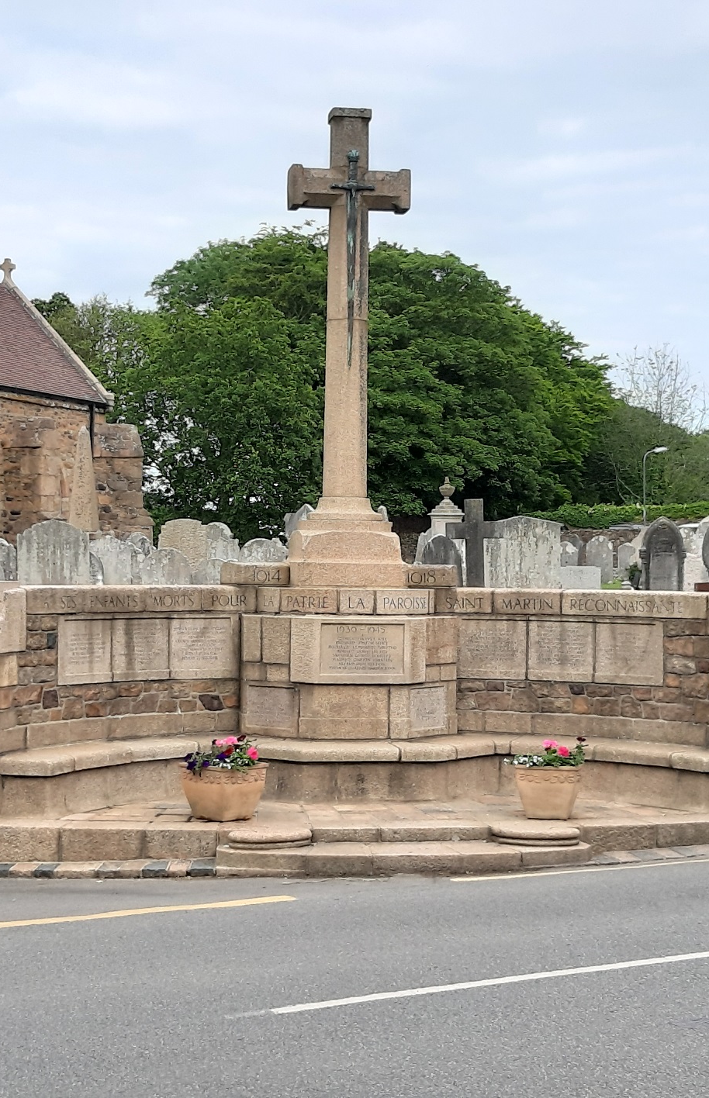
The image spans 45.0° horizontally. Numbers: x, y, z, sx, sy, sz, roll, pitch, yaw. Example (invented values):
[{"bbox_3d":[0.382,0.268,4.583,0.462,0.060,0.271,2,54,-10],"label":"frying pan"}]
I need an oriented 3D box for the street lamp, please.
[{"bbox_3d":[10.898,-1.161,31.000,0.960,5.200,0.280,1,-1,0],"label":"street lamp"}]

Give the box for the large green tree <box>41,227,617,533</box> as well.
[{"bbox_3d":[-0.990,-5.461,33.500,21.500,13.900,16.000,1,-1,0],"label":"large green tree"}]

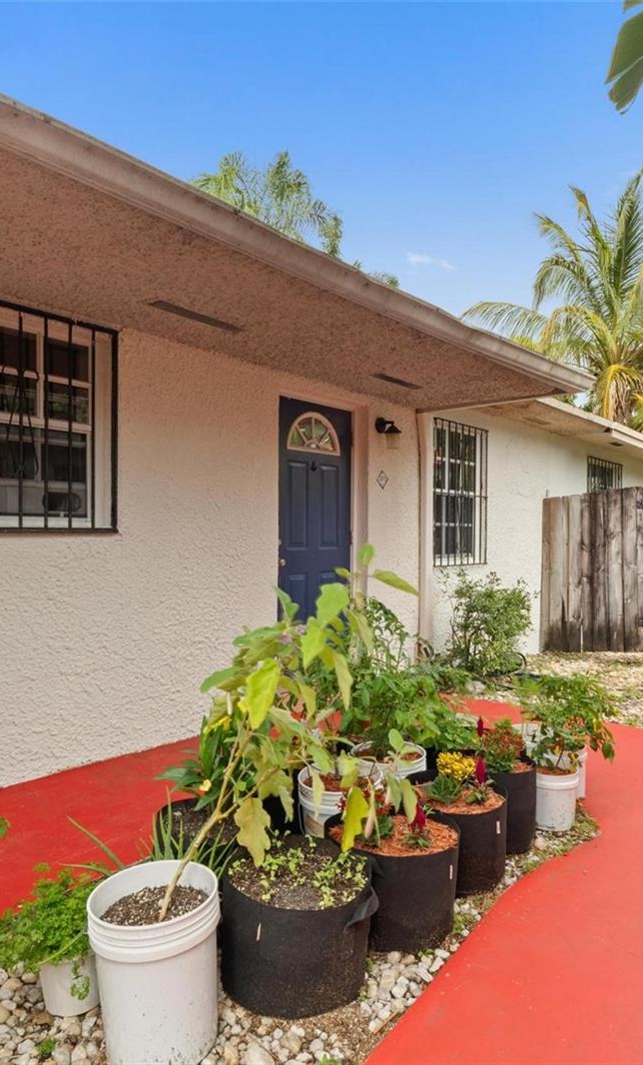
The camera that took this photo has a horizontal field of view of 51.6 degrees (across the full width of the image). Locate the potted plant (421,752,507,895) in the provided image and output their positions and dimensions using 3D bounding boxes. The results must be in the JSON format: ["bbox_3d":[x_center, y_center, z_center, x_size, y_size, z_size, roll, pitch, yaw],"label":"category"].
[{"bbox_3d":[0.487,1.004,2.400,0.360,0.420,0.360,0,0,0],"label":"potted plant"}]

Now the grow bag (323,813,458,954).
[{"bbox_3d":[0.235,1.090,2.130,0.420,0.290,0.400,0,0,0],"label":"grow bag"}]

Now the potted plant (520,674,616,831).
[{"bbox_3d":[1.060,0.923,2.870,0.390,0.630,0.390,0,0,41],"label":"potted plant"}]

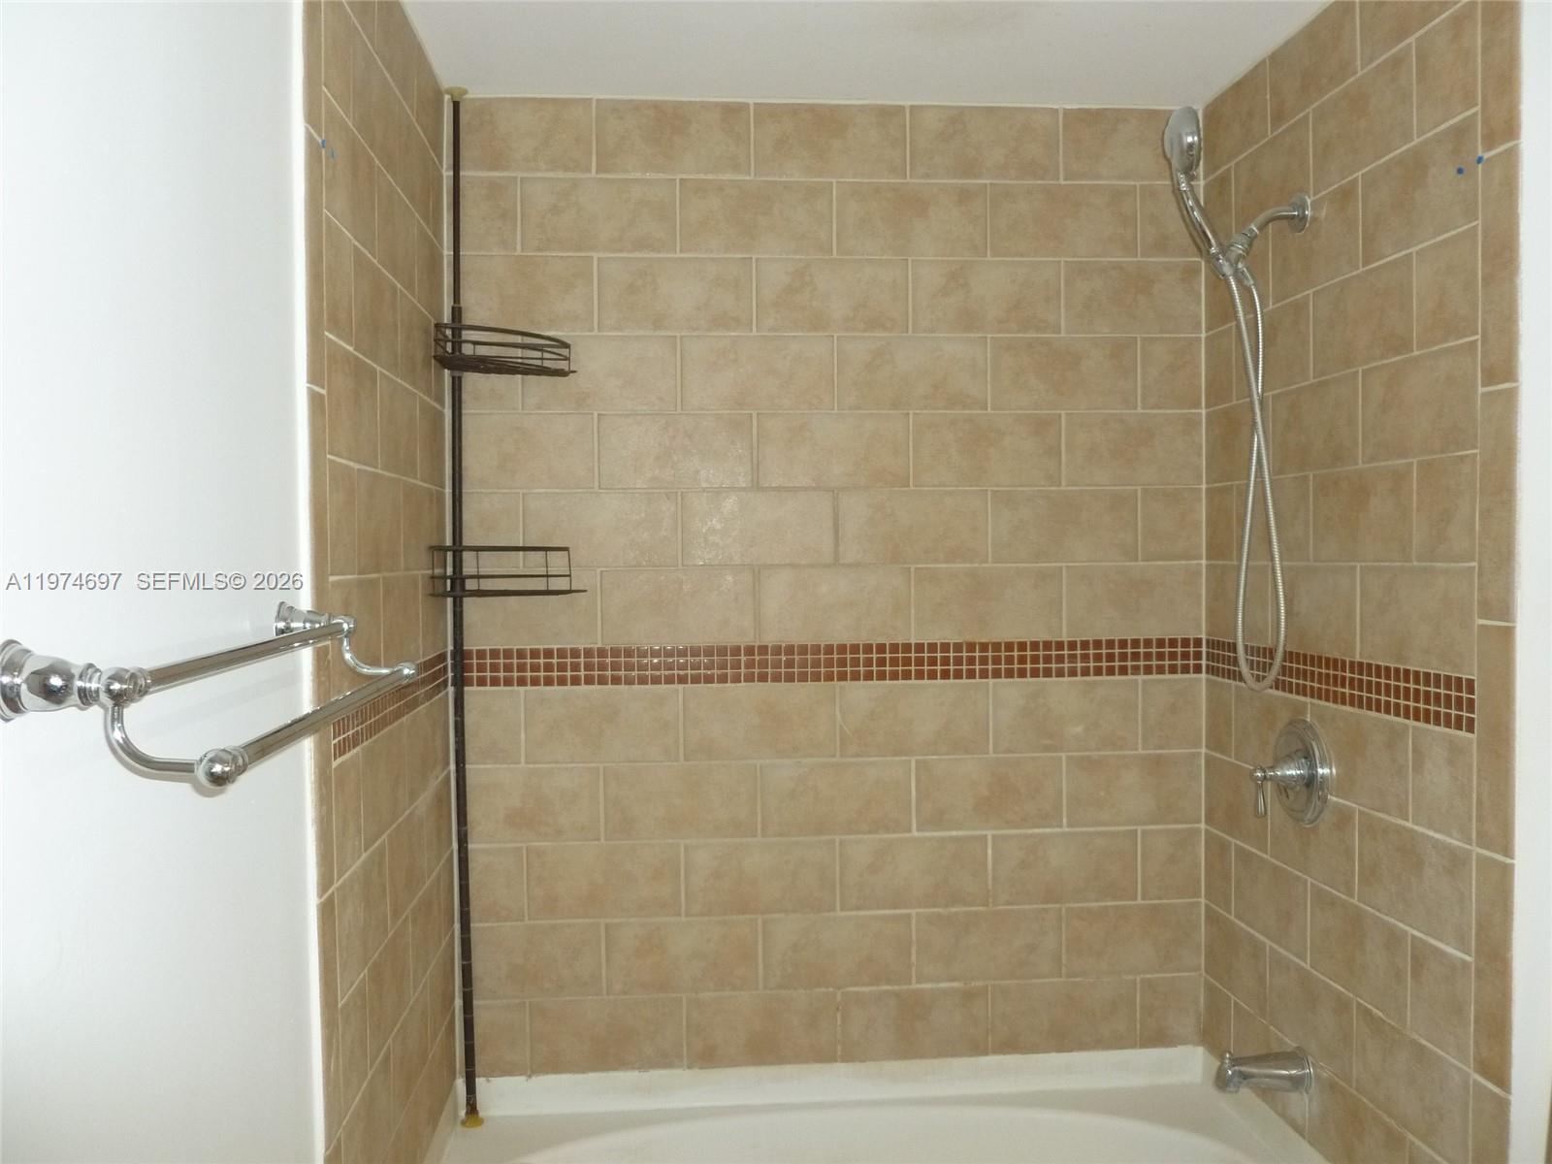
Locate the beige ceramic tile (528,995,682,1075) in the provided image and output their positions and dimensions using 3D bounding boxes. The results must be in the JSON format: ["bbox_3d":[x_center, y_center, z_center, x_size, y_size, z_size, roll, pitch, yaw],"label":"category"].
[{"bbox_3d":[-0.329,0.881,2.445,0.295,0.142,0.010,-1,1,-5],"label":"beige ceramic tile"}]

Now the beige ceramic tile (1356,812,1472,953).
[{"bbox_3d":[0.927,0.430,1.822,0.010,0.145,0.285,-1,1,-4],"label":"beige ceramic tile"}]

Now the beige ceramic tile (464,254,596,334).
[{"bbox_3d":[-0.487,-0.551,2.405,0.279,0.146,0.010,-1,1,-5],"label":"beige ceramic tile"}]

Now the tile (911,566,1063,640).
[{"bbox_3d":[0.425,0.042,2.529,0.310,0.148,0.010,-1,1,-5],"label":"tile"}]

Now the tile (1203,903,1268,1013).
[{"bbox_3d":[0.885,0.723,2.408,0.010,0.145,0.266,-1,1,-5],"label":"tile"}]

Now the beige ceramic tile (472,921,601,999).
[{"bbox_3d":[-0.478,0.741,2.455,0.277,0.148,0.010,-1,1,-5],"label":"beige ceramic tile"}]

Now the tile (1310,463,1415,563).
[{"bbox_3d":[0.913,-0.103,1.953,0.010,0.145,0.295,-1,1,-5],"label":"tile"}]

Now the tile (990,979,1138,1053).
[{"bbox_3d":[0.578,0.871,2.517,0.297,0.142,0.010,-1,1,-5],"label":"tile"}]

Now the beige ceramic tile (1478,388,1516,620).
[{"bbox_3d":[0.954,-0.100,1.653,0.010,0.301,0.074,-1,1,-5],"label":"beige ceramic tile"}]

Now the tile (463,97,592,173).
[{"bbox_3d":[-0.484,-0.850,2.402,0.264,0.144,0.010,-1,1,-5],"label":"tile"}]

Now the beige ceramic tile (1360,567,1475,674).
[{"bbox_3d":[0.939,0.049,1.844,0.010,0.149,0.296,-1,1,-5],"label":"beige ceramic tile"}]

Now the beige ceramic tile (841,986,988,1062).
[{"bbox_3d":[0.276,0.874,2.493,0.296,0.142,0.010,-1,1,-5],"label":"beige ceramic tile"}]

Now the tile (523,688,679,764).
[{"bbox_3d":[-0.342,0.283,2.469,0.303,0.144,0.010,-1,1,-5],"label":"tile"}]

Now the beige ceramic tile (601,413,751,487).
[{"bbox_3d":[-0.194,-0.254,2.441,0.300,0.145,0.010,-1,1,-5],"label":"beige ceramic tile"}]

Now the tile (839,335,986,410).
[{"bbox_3d":[0.272,-0.417,2.507,0.303,0.148,0.010,-1,1,-5],"label":"tile"}]

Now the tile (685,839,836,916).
[{"bbox_3d":[-0.028,0.582,2.489,0.303,0.148,0.010,-1,1,-5],"label":"tile"}]

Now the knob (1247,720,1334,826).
[{"bbox_3d":[0.848,0.322,2.121,0.100,0.181,0.181,-1,1,-5],"label":"knob"}]

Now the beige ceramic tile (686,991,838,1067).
[{"bbox_3d":[-0.027,0.890,2.496,0.300,0.144,0.010,-1,1,-5],"label":"beige ceramic tile"}]

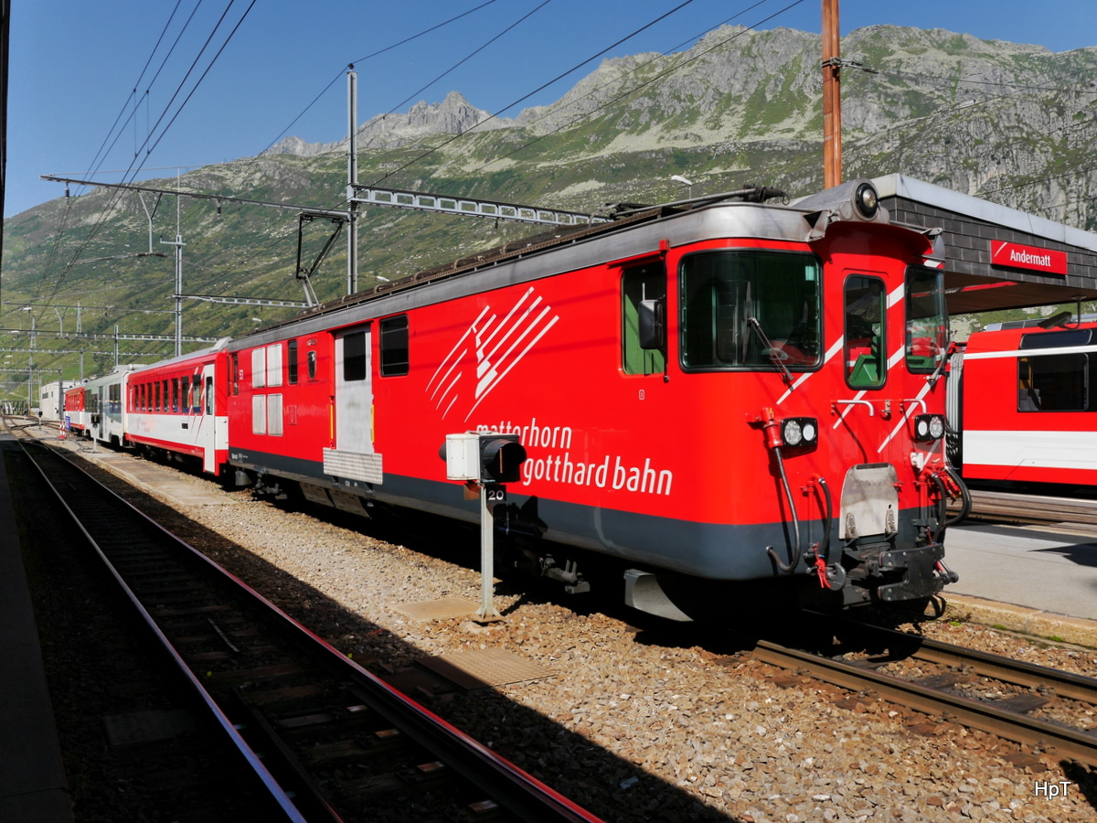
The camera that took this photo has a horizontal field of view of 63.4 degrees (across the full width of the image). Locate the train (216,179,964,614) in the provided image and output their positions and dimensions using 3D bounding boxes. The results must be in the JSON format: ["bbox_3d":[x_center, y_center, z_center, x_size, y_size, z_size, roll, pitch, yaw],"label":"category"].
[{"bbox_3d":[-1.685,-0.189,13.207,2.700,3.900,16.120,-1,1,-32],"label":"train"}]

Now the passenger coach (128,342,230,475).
[{"bbox_3d":[-10.629,-0.035,27.500,2.680,3.500,17.100,-1,1,-32],"label":"passenger coach"}]

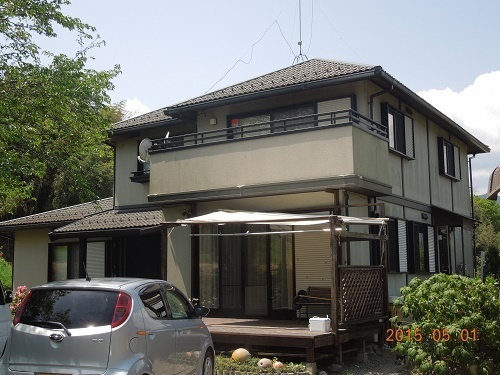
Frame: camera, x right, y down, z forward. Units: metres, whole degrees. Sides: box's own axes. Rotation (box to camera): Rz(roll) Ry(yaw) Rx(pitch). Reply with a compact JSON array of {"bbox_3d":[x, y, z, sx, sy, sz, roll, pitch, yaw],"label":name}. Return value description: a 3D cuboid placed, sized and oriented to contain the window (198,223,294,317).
[{"bbox_3d":[-0.134,1.799,14.103,2.630,2.120,0.100,-5,-9,32],"label":"window"}]

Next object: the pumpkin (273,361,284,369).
[{"bbox_3d":[0.427,2.656,9.300,0.155,0.125,0.155,-1,-8,0],"label":"pumpkin"}]

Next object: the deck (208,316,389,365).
[{"bbox_3d":[-0.038,2.881,12.050,4.400,0.435,3.050,-5,-9,32],"label":"deck"}]

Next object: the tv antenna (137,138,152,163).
[{"bbox_3d":[-2.516,-0.888,14.899,0.250,0.520,0.460,-5,-9,29],"label":"tv antenna"}]

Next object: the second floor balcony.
[{"bbox_3d":[0.391,-0.477,14.285,5.180,1.470,2.150,-5,-9,32],"label":"second floor balcony"}]

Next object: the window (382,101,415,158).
[{"bbox_3d":[3.868,-1.391,16.031,0.140,1.130,2.050,-5,-9,32],"label":"window"}]

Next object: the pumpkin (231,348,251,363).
[{"bbox_3d":[-0.143,2.675,9.900,0.280,0.220,0.280,-1,-8,0],"label":"pumpkin"}]

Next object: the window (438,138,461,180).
[{"bbox_3d":[6.519,-0.853,20.170,0.140,1.150,2.100,-5,-9,32],"label":"window"}]

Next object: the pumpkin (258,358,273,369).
[{"bbox_3d":[0.229,2.635,9.300,0.200,0.155,0.200,-1,-8,0],"label":"pumpkin"}]

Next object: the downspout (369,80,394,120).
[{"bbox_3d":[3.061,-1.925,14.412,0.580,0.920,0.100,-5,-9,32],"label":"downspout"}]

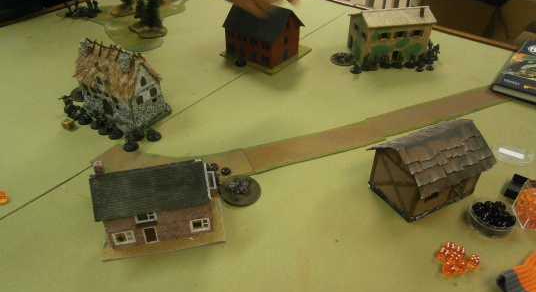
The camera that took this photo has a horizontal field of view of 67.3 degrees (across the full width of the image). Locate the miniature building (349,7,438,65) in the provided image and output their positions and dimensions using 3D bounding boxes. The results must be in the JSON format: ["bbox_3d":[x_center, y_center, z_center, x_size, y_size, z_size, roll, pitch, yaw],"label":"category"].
[{"bbox_3d":[0.274,-0.255,0.896,0.154,0.110,0.093,-7,39,-9],"label":"miniature building"}]

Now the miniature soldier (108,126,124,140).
[{"bbox_3d":[-0.261,-0.031,0.685,0.025,0.029,0.025,0,39,0],"label":"miniature soldier"}]

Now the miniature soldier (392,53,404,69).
[{"bbox_3d":[0.283,-0.184,0.868,0.025,0.032,0.025,-11,41,-12],"label":"miniature soldier"}]

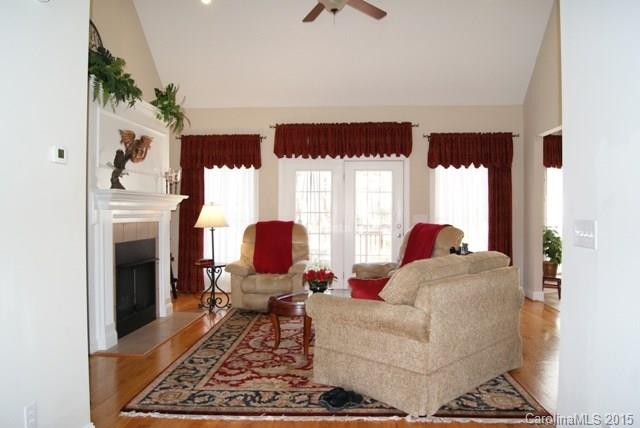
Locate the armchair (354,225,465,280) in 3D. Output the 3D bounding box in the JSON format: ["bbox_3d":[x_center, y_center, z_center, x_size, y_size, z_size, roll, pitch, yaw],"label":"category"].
[{"bbox_3d":[1.080,0.725,5.950,1.040,1.110,1.040,0,1,-32],"label":"armchair"}]

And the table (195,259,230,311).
[{"bbox_3d":[-1.450,0.966,6.530,0.450,0.600,0.450,0,1,3],"label":"table"}]

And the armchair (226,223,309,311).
[{"bbox_3d":[-0.690,0.711,6.680,1.040,1.110,0.970,0,1,5],"label":"armchair"}]

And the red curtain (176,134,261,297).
[{"bbox_3d":[-1.569,0.000,7.500,1.280,2.470,0.150,0,1,3],"label":"red curtain"}]

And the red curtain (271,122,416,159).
[{"bbox_3d":[0.363,-1.135,7.420,2.120,0.555,0.130,0,1,3],"label":"red curtain"}]

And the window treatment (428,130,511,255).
[{"bbox_3d":[2.300,0.007,7.350,1.270,2.490,0.180,0,1,3],"label":"window treatment"}]

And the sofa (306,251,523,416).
[{"bbox_3d":[0.855,0.817,3.930,1.030,0.970,1.580,1,1,45],"label":"sofa"}]

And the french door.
[{"bbox_3d":[0.368,0.180,7.530,1.970,2.080,0.100,0,1,3],"label":"french door"}]

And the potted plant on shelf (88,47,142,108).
[{"bbox_3d":[-2.050,-1.377,4.850,0.460,0.560,0.560,0,1,3],"label":"potted plant on shelf"}]

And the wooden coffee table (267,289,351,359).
[{"bbox_3d":[0.030,1.060,4.730,1.060,0.490,0.740,-1,1,-44],"label":"wooden coffee table"}]

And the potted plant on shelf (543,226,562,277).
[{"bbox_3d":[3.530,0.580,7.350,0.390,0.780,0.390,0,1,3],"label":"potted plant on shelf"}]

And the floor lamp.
[{"bbox_3d":[-1.468,0.557,6.530,0.470,1.420,0.450,0,1,3],"label":"floor lamp"}]

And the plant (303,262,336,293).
[{"bbox_3d":[-0.005,0.645,4.780,0.340,0.330,0.340,0,1,3],"label":"plant"}]

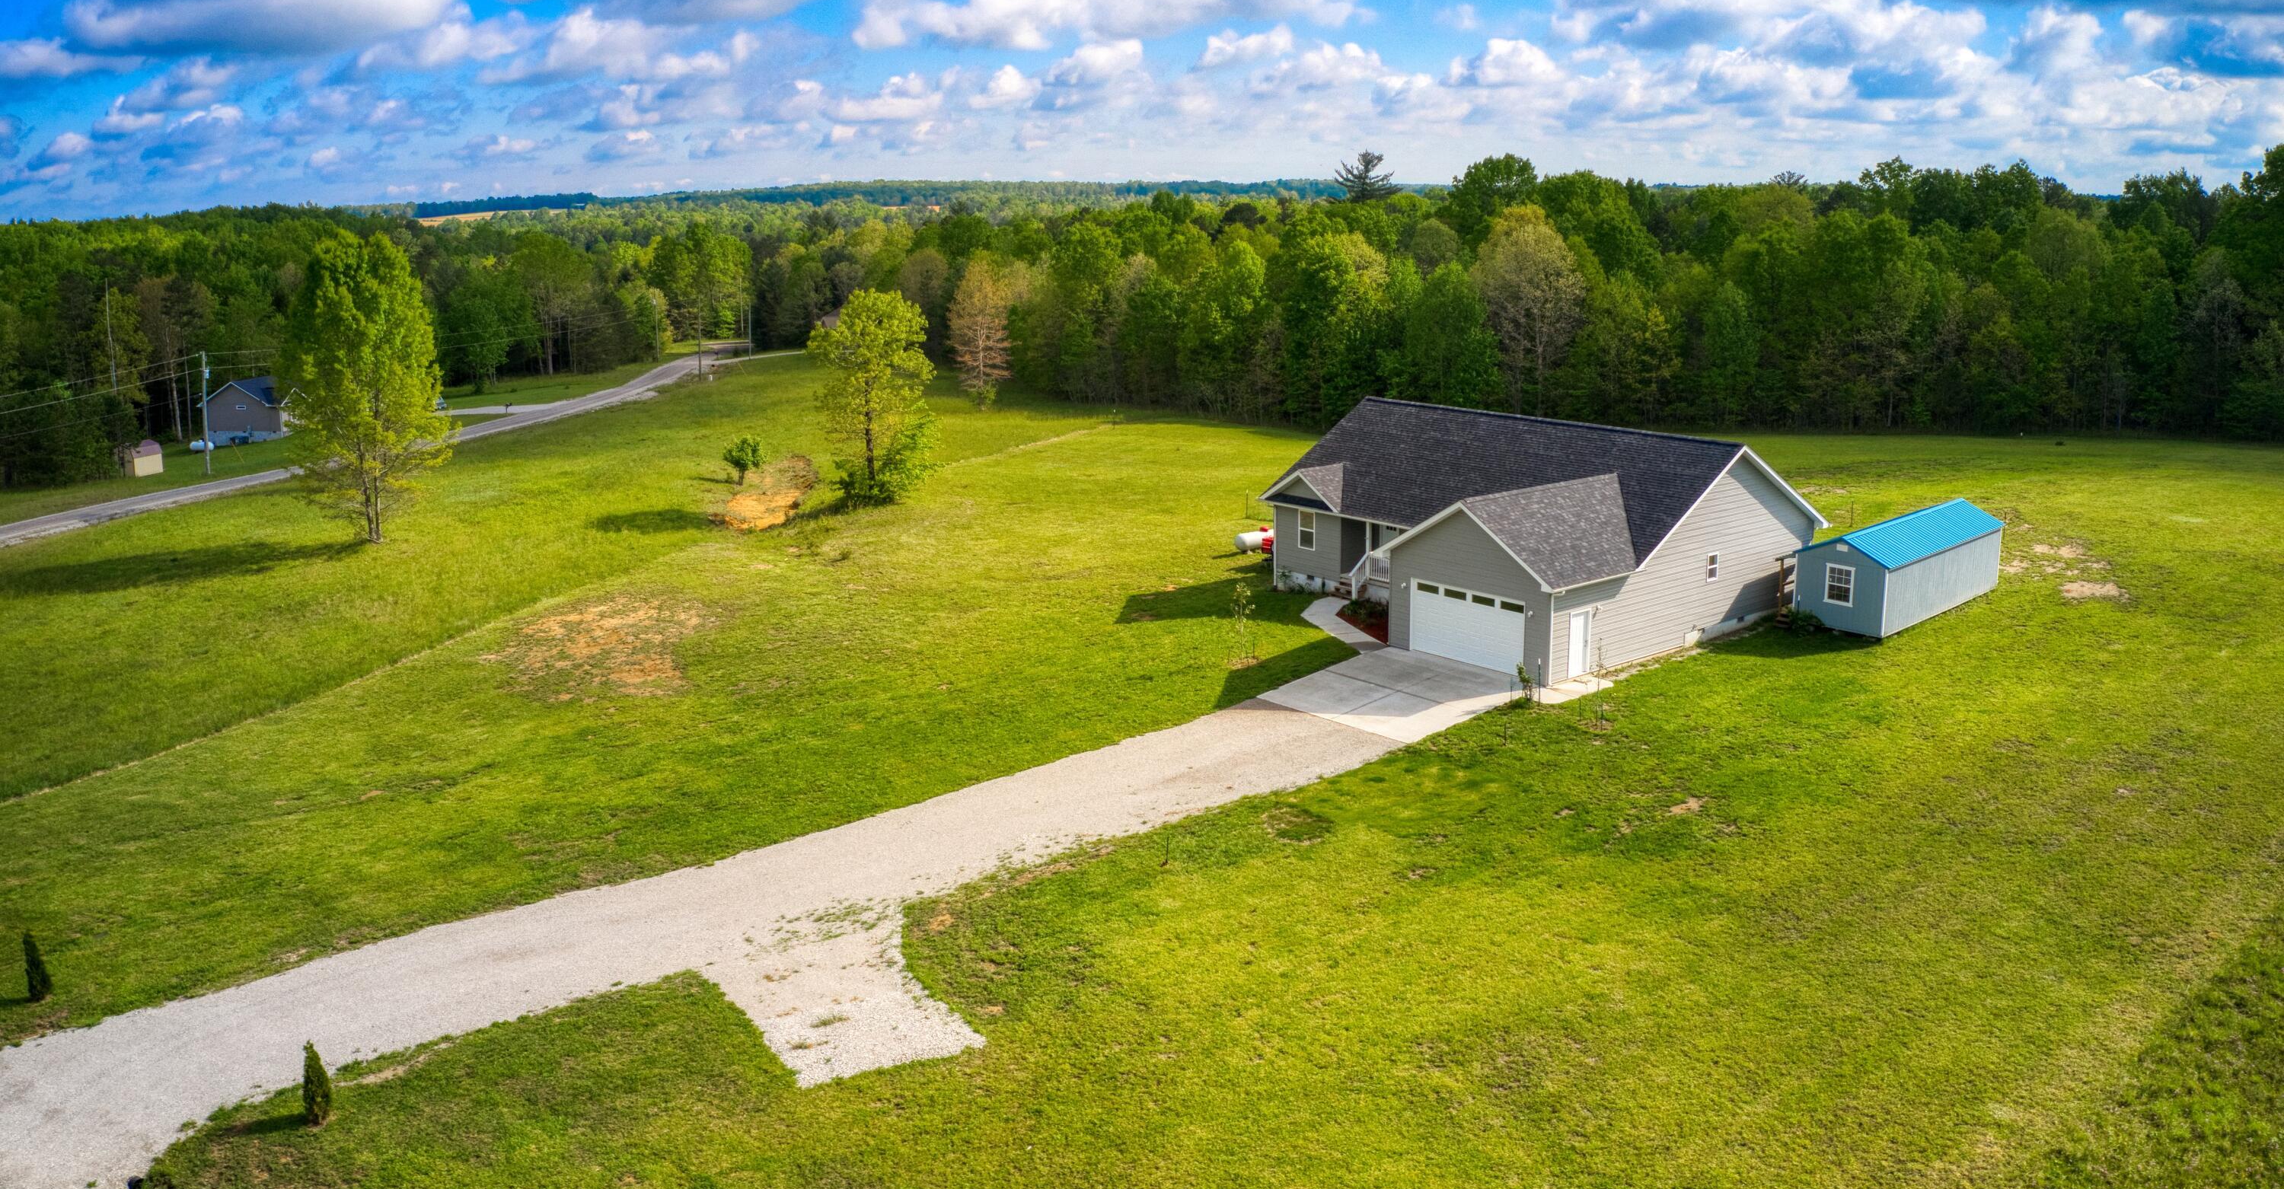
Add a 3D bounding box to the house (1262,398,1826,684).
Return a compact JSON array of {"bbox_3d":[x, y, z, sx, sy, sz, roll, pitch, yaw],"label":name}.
[{"bbox_3d":[13.262,-2.912,66.433,16.381,6.841,17.670,-11,17,-39],"label":"house"}]

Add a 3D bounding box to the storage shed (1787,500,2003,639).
[{"bbox_3d":[27.885,-1.237,65.124,3.393,3.286,10.529,13,18,44],"label":"storage shed"}]

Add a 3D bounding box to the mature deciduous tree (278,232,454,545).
[{"bbox_3d":[-38.033,-9.927,87.007,7.915,15.025,7.678,-6,14,-23],"label":"mature deciduous tree"}]

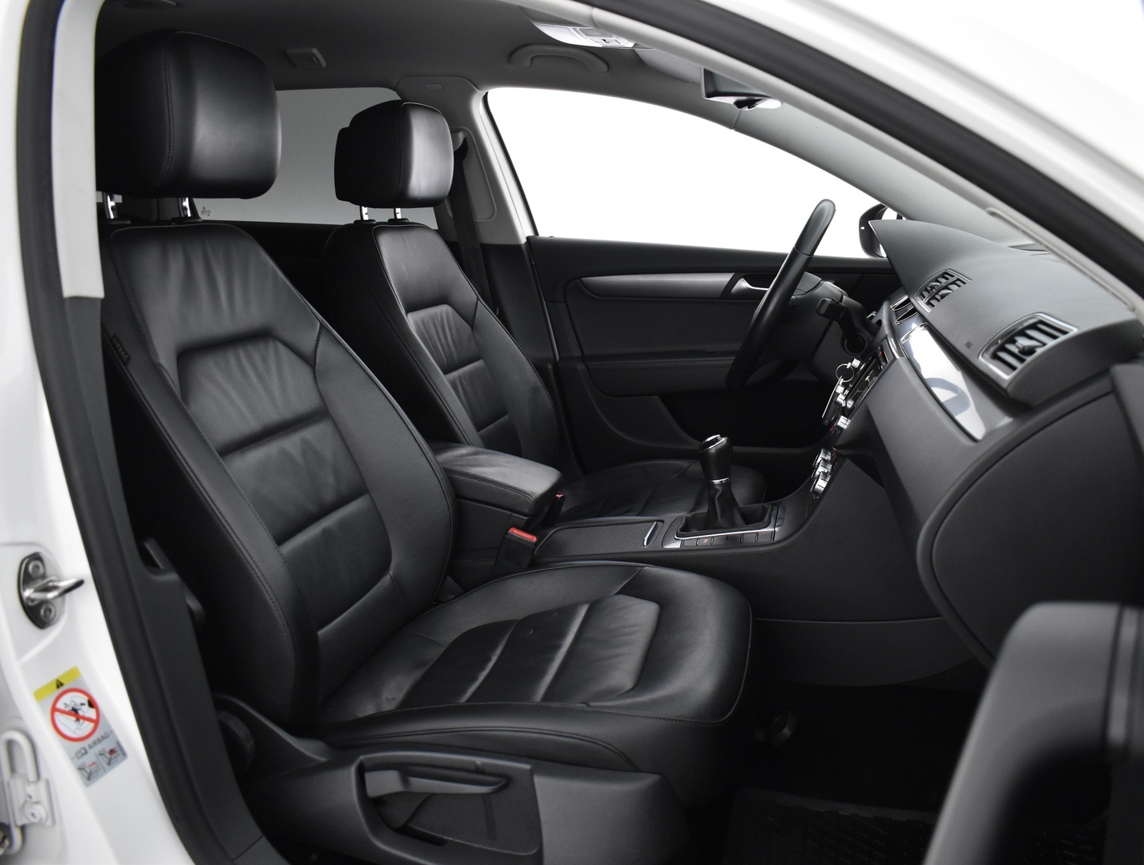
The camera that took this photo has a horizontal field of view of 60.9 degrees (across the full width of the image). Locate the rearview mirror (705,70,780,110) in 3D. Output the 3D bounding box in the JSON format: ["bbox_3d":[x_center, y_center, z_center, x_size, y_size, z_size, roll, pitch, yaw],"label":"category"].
[{"bbox_3d":[0.256,-0.518,1.414,0.050,0.072,0.230,-5,13,-23],"label":"rearview mirror"}]

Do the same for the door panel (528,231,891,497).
[{"bbox_3d":[0.382,-0.110,2.147,1.000,0.640,0.140,3,13,14],"label":"door panel"}]

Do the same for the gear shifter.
[{"bbox_3d":[0.238,0.077,1.548,0.080,0.155,0.065,3,13,14],"label":"gear shifter"}]

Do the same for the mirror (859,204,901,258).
[{"bbox_3d":[0.744,-0.474,2.280,0.130,0.145,0.220,1,12,4],"label":"mirror"}]

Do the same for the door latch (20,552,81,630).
[{"bbox_3d":[-0.486,0.152,0.923,0.048,0.072,0.043,3,13,14],"label":"door latch"}]

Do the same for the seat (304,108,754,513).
[{"bbox_3d":[-0.030,-0.152,1.945,0.880,0.980,0.540,3,13,14],"label":"seat"}]

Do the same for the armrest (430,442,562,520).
[{"bbox_3d":[-0.173,0.075,1.654,0.300,0.070,0.165,15,15,11],"label":"armrest"}]

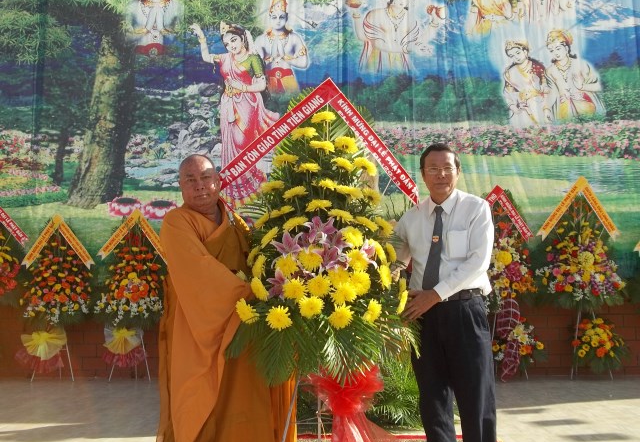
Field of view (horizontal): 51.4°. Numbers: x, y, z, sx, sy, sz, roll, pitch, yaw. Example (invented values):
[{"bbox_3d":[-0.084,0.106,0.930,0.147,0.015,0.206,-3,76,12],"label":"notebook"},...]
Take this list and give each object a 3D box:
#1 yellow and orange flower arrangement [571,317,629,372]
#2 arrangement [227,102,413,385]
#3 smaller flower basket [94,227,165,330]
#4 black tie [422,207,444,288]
[{"bbox_3d":[2.212,0.990,5.250,0.470,0.450,0.350,0,1,0],"label":"yellow and orange flower arrangement"},{"bbox_3d":[-0.002,0.086,2.550,0.710,1.080,0.480,0,1,0],"label":"arrangement"},{"bbox_3d":[-1.485,0.447,5.270,0.600,0.820,0.370,0,1,0],"label":"smaller flower basket"},{"bbox_3d":[0.466,0.113,2.730,0.085,0.360,0.045,3,-3,16],"label":"black tie"}]

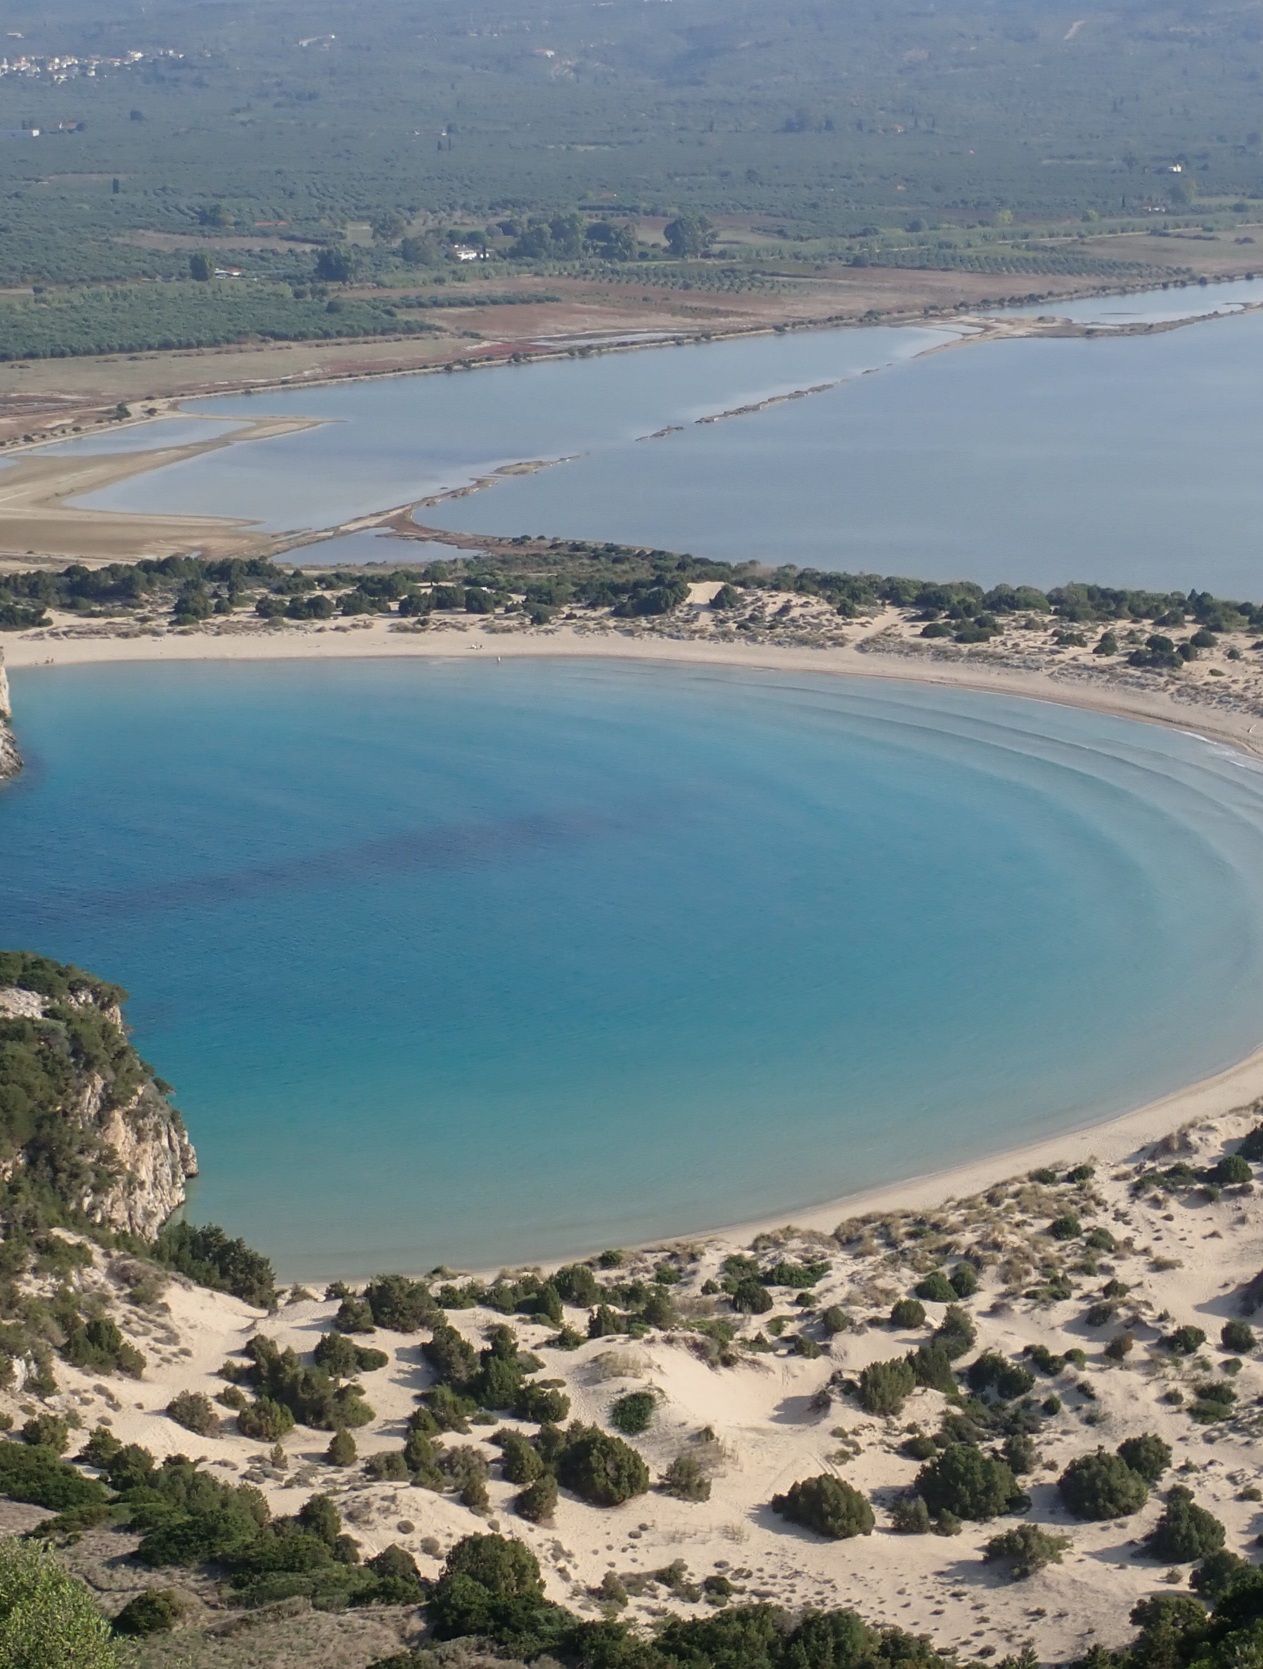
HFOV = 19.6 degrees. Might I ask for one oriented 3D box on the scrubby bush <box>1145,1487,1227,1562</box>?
[{"bbox_3d":[56.160,69.890,371.060,8.270,6.980,7.450,0,15,0],"label":"scrubby bush"}]

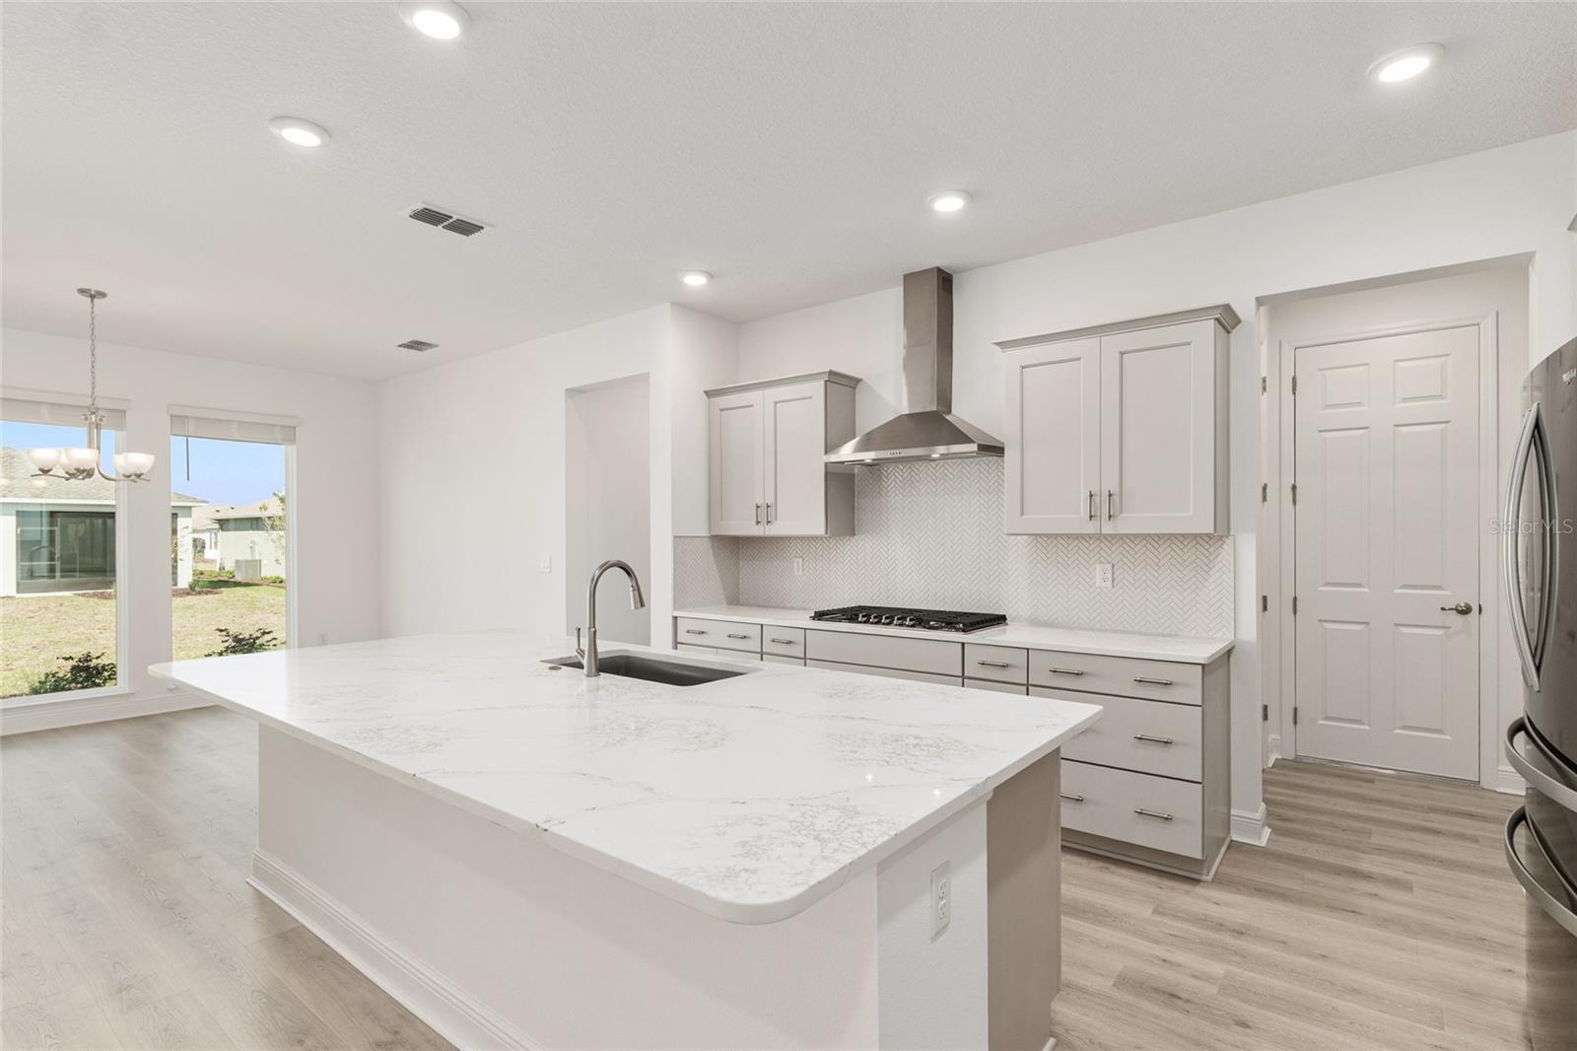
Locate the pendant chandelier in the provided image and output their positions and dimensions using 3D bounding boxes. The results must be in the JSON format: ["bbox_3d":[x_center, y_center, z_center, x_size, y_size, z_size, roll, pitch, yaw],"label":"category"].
[{"bbox_3d":[-4.274,-0.849,4.298,0.575,1.159,0.575,-1,-1,36],"label":"pendant chandelier"}]

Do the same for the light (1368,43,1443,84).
[{"bbox_3d":[1.970,-1.459,2.240,0.190,0.025,0.190,-1,-1,36],"label":"light"}]

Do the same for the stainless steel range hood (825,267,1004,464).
[{"bbox_3d":[0.705,-0.901,3.915,0.904,1.085,0.486,-1,-1,36],"label":"stainless steel range hood"}]

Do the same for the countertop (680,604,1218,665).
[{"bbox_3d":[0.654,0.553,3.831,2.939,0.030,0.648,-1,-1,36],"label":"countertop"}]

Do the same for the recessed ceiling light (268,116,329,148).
[{"bbox_3d":[-1.817,-1.447,2.606,0.190,0.025,0.190,-1,-1,36],"label":"recessed ceiling light"}]

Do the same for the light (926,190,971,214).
[{"bbox_3d":[0.725,-1.443,3.154,0.190,0.025,0.190,0,-1,0],"label":"light"}]

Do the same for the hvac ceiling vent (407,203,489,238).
[{"bbox_3d":[-1.616,-1.438,3.339,0.210,0.020,0.340,-1,-1,36],"label":"hvac ceiling vent"}]

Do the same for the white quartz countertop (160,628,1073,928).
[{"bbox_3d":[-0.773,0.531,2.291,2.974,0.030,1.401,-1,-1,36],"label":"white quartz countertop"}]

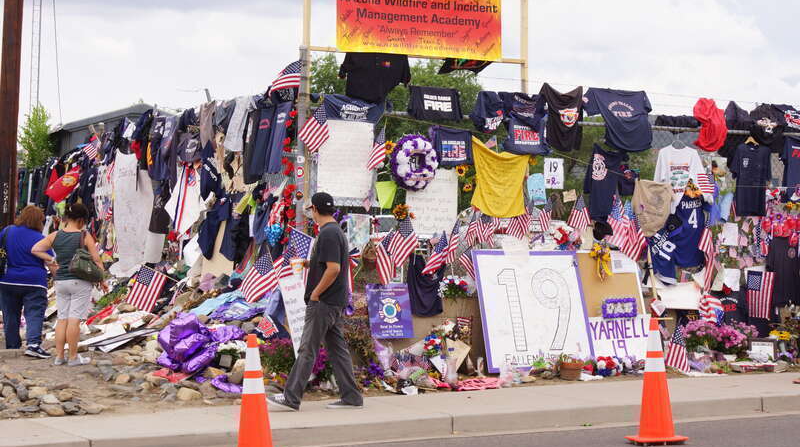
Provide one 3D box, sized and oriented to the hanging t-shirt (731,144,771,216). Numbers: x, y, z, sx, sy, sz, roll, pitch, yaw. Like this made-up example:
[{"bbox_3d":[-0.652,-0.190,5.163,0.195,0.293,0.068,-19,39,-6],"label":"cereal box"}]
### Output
[{"bbox_3d":[3.723,-0.457,19.350,0.540,0.780,0.160,1,0,-28],"label":"hanging t-shirt"}]

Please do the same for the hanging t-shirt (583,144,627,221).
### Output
[{"bbox_3d":[2.060,-0.413,18.350,0.520,0.780,0.160,1,0,-30],"label":"hanging t-shirt"}]

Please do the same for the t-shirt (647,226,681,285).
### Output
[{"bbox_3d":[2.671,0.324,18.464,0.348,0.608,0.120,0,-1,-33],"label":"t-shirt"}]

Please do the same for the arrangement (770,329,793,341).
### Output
[{"bbox_3d":[3.707,1.093,17.700,0.190,0.120,0.180,1,1,-28],"label":"arrangement"}]

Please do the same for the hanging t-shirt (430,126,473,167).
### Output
[{"bbox_3d":[0.478,-0.714,16.900,0.400,0.390,0.070,1,1,-28],"label":"hanging t-shirt"}]

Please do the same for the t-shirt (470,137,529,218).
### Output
[{"bbox_3d":[0.953,-0.440,17.442,0.599,0.766,0.120,0,-1,-33],"label":"t-shirt"}]

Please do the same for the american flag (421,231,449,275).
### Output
[{"bbox_3d":[0.324,0.273,16.600,0.230,0.400,0.100,1,1,-20],"label":"american flag"}]

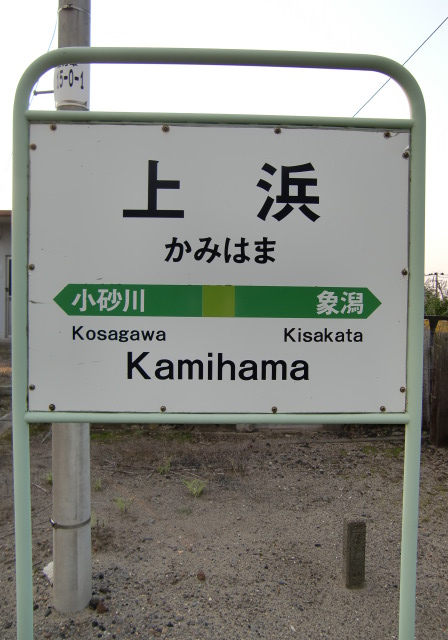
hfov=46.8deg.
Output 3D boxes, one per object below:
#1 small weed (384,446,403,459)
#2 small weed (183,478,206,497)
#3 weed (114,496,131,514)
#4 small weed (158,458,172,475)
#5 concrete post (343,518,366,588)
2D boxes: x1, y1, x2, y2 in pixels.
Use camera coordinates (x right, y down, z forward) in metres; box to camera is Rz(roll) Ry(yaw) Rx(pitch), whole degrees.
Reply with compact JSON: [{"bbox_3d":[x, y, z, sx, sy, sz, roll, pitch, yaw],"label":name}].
[{"bbox_3d":[1.723,1.332,5.260,0.180,0.080,0.160,0,2,0],"label":"small weed"},{"bbox_3d":[-0.231,1.331,4.098,0.190,0.125,0.170,0,2,0],"label":"small weed"},{"bbox_3d":[-0.734,1.338,3.756,0.130,0.125,0.120,0,2,0],"label":"weed"},{"bbox_3d":[-0.522,1.308,4.623,0.125,0.135,0.115,0,2,0],"label":"small weed"},{"bbox_3d":[0.709,1.267,2.819,0.097,0.345,0.097,0,2,2],"label":"concrete post"}]

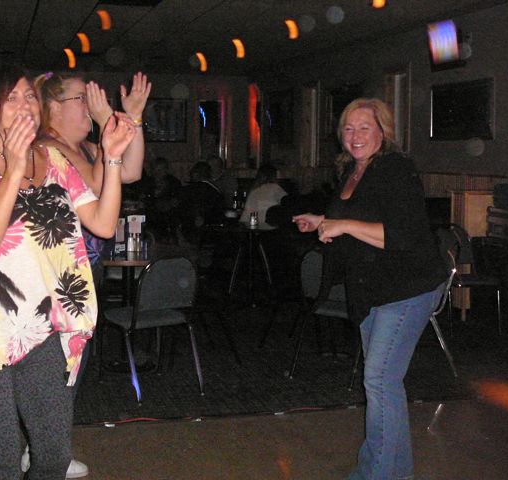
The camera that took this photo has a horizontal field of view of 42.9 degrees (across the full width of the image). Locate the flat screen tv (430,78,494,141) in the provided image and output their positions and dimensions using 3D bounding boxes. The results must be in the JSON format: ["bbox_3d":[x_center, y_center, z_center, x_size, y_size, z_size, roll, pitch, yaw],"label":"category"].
[{"bbox_3d":[1.998,-1.246,6.200,0.090,0.550,0.880,-4,10,-24],"label":"flat screen tv"}]

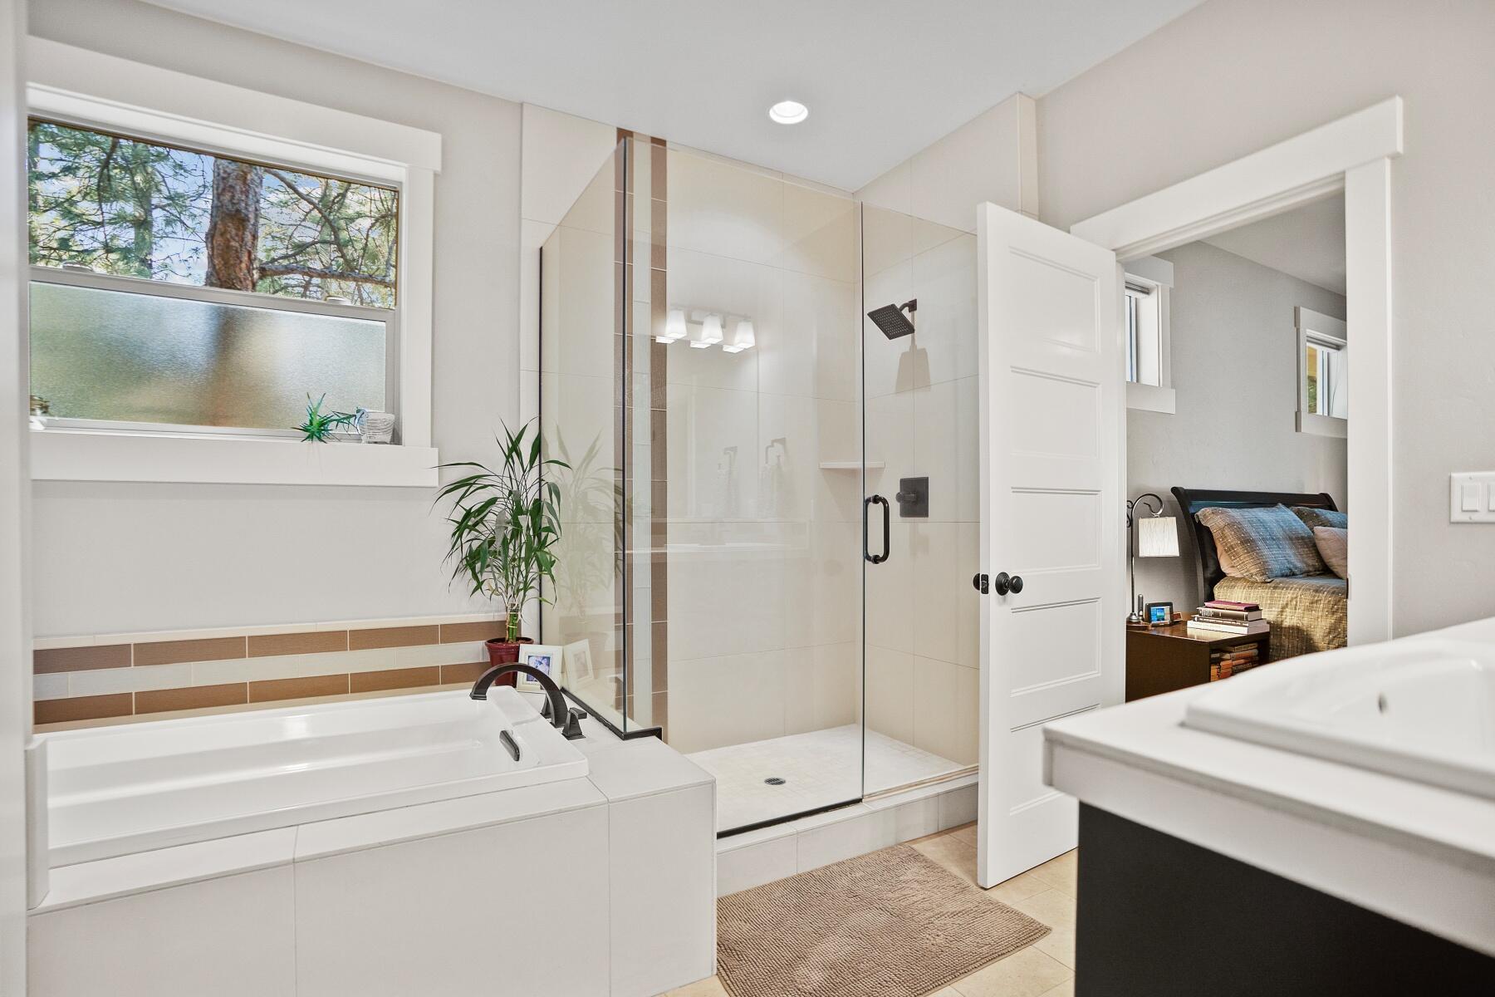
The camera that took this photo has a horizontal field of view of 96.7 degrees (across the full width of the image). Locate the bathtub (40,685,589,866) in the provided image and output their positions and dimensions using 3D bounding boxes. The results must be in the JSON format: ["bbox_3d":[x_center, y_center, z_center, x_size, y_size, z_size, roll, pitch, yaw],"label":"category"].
[{"bbox_3d":[-1.278,0.902,1.685,1.550,0.480,0.842,0,0,-28],"label":"bathtub"}]

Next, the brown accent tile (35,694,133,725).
[{"bbox_3d":[-2.075,0.651,2.051,0.270,0.073,0.010,0,0,-28],"label":"brown accent tile"}]

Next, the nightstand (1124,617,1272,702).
[{"bbox_3d":[1.897,0.863,2.895,0.460,0.600,0.430,0,0,-28],"label":"nightstand"}]

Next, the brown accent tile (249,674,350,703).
[{"bbox_3d":[-1.564,0.663,2.319,0.290,0.073,0.010,0,0,-28],"label":"brown accent tile"}]

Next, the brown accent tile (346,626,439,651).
[{"bbox_3d":[-1.305,0.516,2.466,0.294,0.072,0.011,1,-1,-27],"label":"brown accent tile"}]

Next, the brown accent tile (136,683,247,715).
[{"bbox_3d":[-1.834,0.661,2.200,0.293,0.072,0.011,1,-1,-27],"label":"brown accent tile"}]

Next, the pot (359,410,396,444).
[{"bbox_3d":[-1.388,-0.263,2.490,0.120,0.120,0.105,0,0,-28],"label":"pot"}]

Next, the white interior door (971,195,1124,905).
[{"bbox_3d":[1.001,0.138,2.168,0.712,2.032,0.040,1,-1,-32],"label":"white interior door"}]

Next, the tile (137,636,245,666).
[{"bbox_3d":[-1.838,0.505,2.200,0.293,0.072,0.011,1,-1,-27],"label":"tile"}]

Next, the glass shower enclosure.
[{"bbox_3d":[0.102,0.004,2.659,1.570,2.065,0.890,1,-1,-29],"label":"glass shower enclosure"}]

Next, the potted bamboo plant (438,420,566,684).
[{"bbox_3d":[-0.925,0.200,2.500,0.440,0.980,0.410,0,0,-28],"label":"potted bamboo plant"}]

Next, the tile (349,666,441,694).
[{"bbox_3d":[-1.301,0.671,2.466,0.293,0.072,0.011,1,-1,-27],"label":"tile"}]

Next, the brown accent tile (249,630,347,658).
[{"bbox_3d":[-1.572,0.510,2.333,0.291,0.072,0.011,1,-1,-27],"label":"brown accent tile"}]

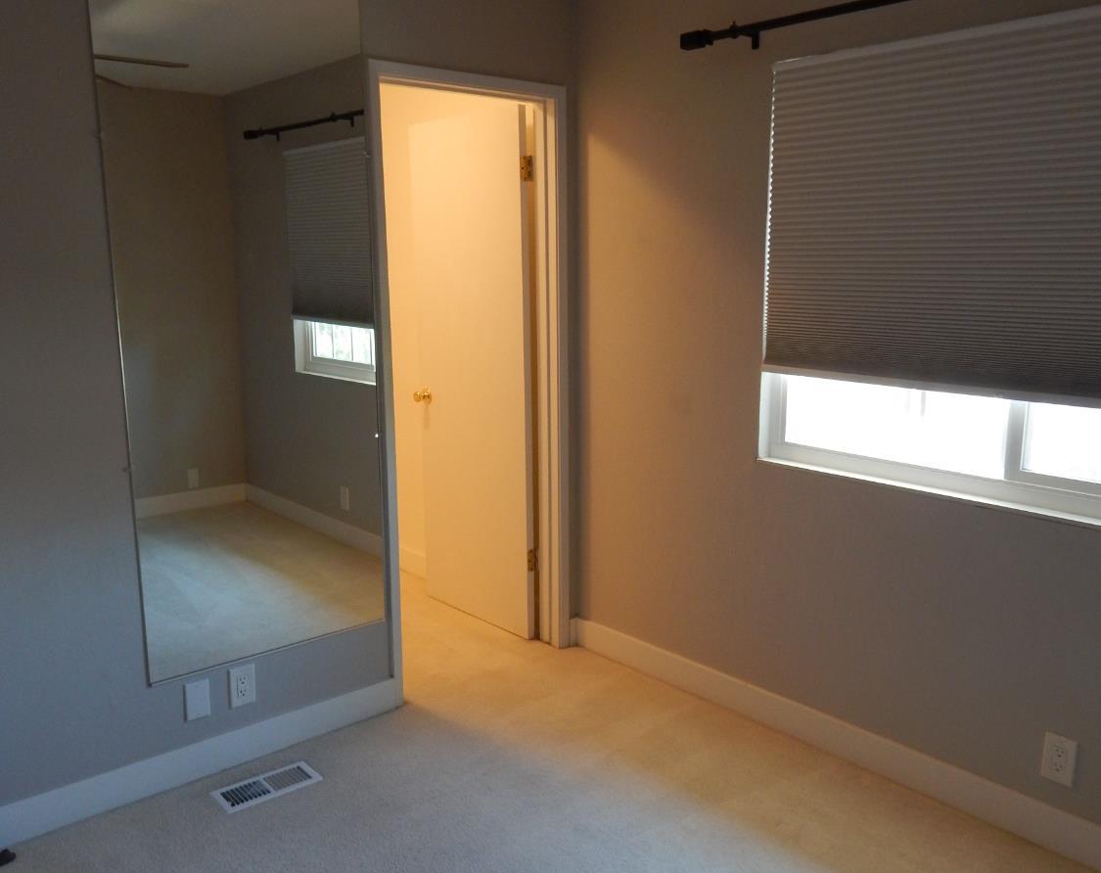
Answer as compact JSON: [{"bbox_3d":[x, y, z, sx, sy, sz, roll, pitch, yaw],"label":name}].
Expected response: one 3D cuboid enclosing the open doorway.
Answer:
[{"bbox_3d":[-0.267,-0.157,3.256,0.772,2.080,0.140,-9,14,-38],"label":"open doorway"}]

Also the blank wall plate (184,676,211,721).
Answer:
[{"bbox_3d":[-1.026,0.772,2.728,0.069,0.115,0.009,-10,14,-40],"label":"blank wall plate"}]

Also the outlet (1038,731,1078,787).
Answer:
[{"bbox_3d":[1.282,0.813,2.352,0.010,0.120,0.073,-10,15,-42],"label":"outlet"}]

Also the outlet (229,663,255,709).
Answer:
[{"bbox_3d":[-0.924,0.749,2.807,0.073,0.120,0.010,-9,14,-38],"label":"outlet"}]

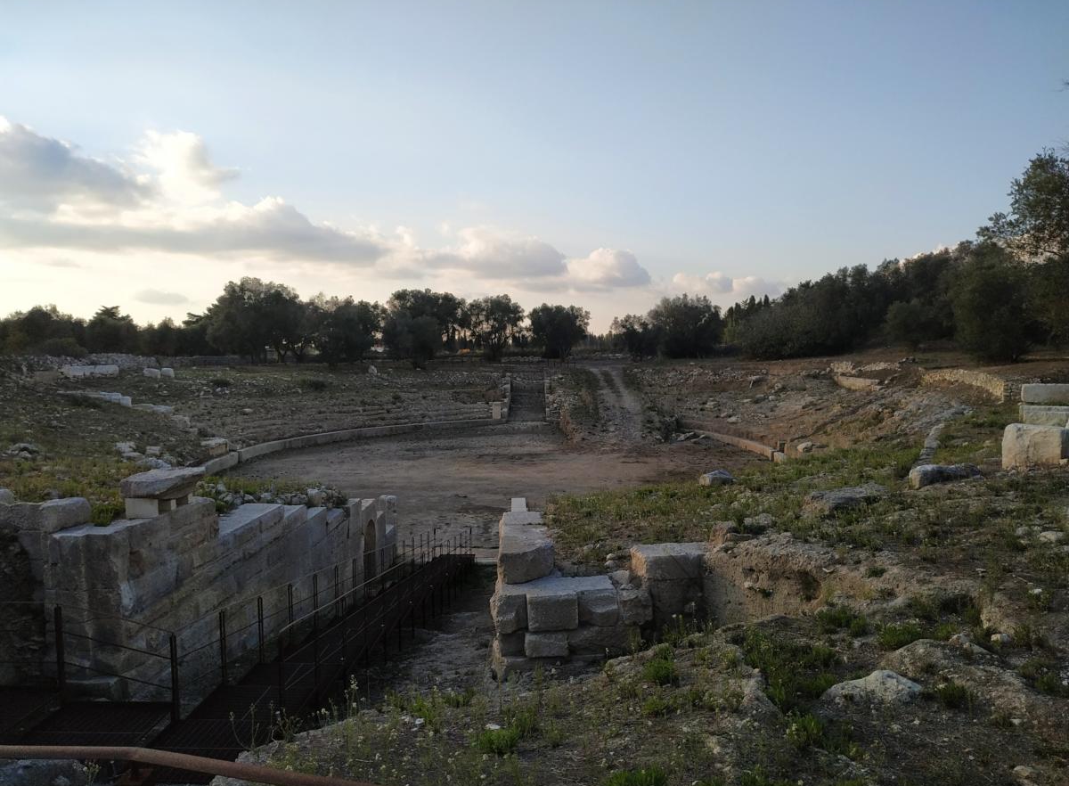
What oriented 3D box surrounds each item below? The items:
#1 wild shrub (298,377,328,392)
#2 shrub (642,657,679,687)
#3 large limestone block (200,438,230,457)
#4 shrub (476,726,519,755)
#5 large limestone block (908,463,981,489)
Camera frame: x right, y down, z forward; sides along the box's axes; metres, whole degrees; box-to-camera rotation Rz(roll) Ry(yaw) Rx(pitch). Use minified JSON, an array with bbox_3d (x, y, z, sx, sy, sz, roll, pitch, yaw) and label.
[{"bbox_3d":[-22.075,-0.855,74.000,2.800,1.250,2.200,0,4,0],"label":"wild shrub"},{"bbox_3d":[1.321,2.934,7.800,0.390,0.280,0.370,0,4,0],"label":"shrub"},{"bbox_3d":[-21.327,3.648,49.500,1.400,0.920,1.300,3,5,39],"label":"large limestone block"},{"bbox_3d":[-0.265,2.524,5.400,0.310,0.180,0.290,0,4,0],"label":"shrub"},{"bbox_3d":[9.440,1.914,17.100,1.600,0.460,0.520,-1,4,-14],"label":"large limestone block"}]

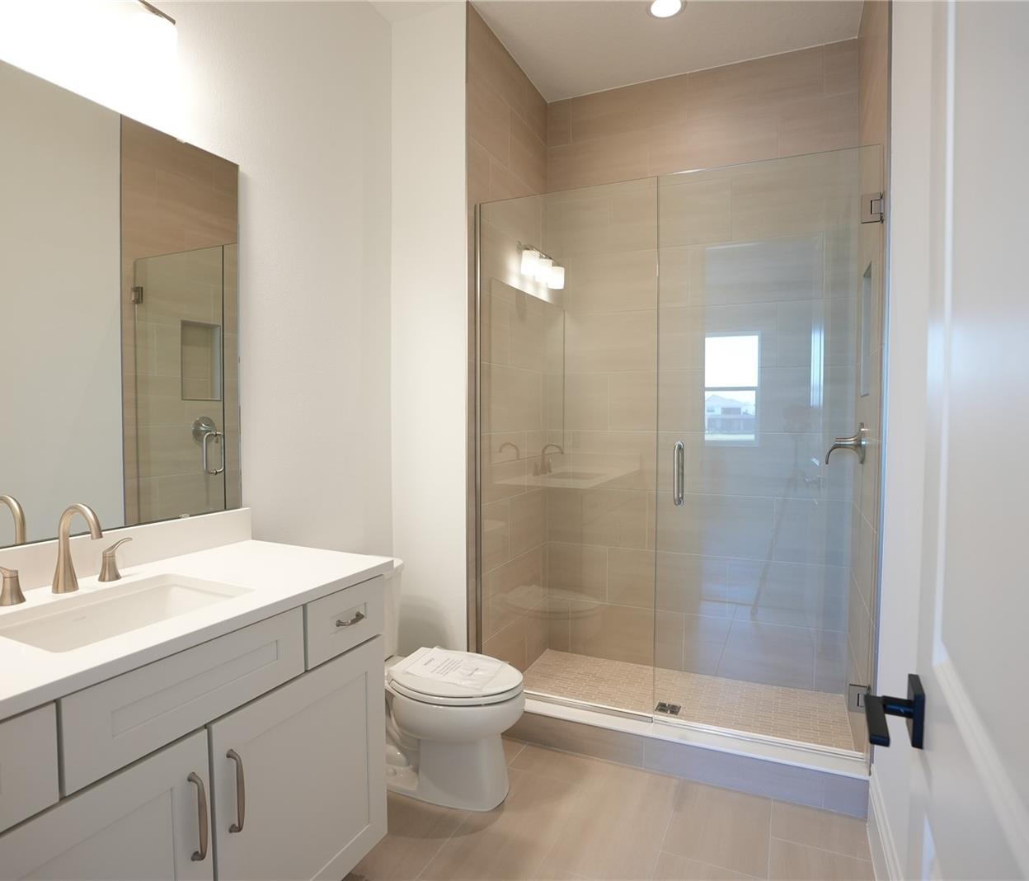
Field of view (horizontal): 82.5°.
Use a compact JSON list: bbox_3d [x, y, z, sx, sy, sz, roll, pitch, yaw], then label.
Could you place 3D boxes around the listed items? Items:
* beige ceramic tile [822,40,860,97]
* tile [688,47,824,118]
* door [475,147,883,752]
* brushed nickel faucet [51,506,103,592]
[{"bbox_3d":[1.478,-1.697,2.659,0.135,0.246,0.015,1,3,24],"label":"beige ceramic tile"},{"bbox_3d":[1.144,-1.703,2.809,0.598,0.246,0.015,1,3,24],"label":"tile"},{"bbox_3d":[0.519,0.055,2.210,1.458,2.044,0.050,1,2,22],"label":"door"},{"bbox_3d":[-0.991,0.246,1.335,0.162,0.202,0.051,1,3,24],"label":"brushed nickel faucet"}]

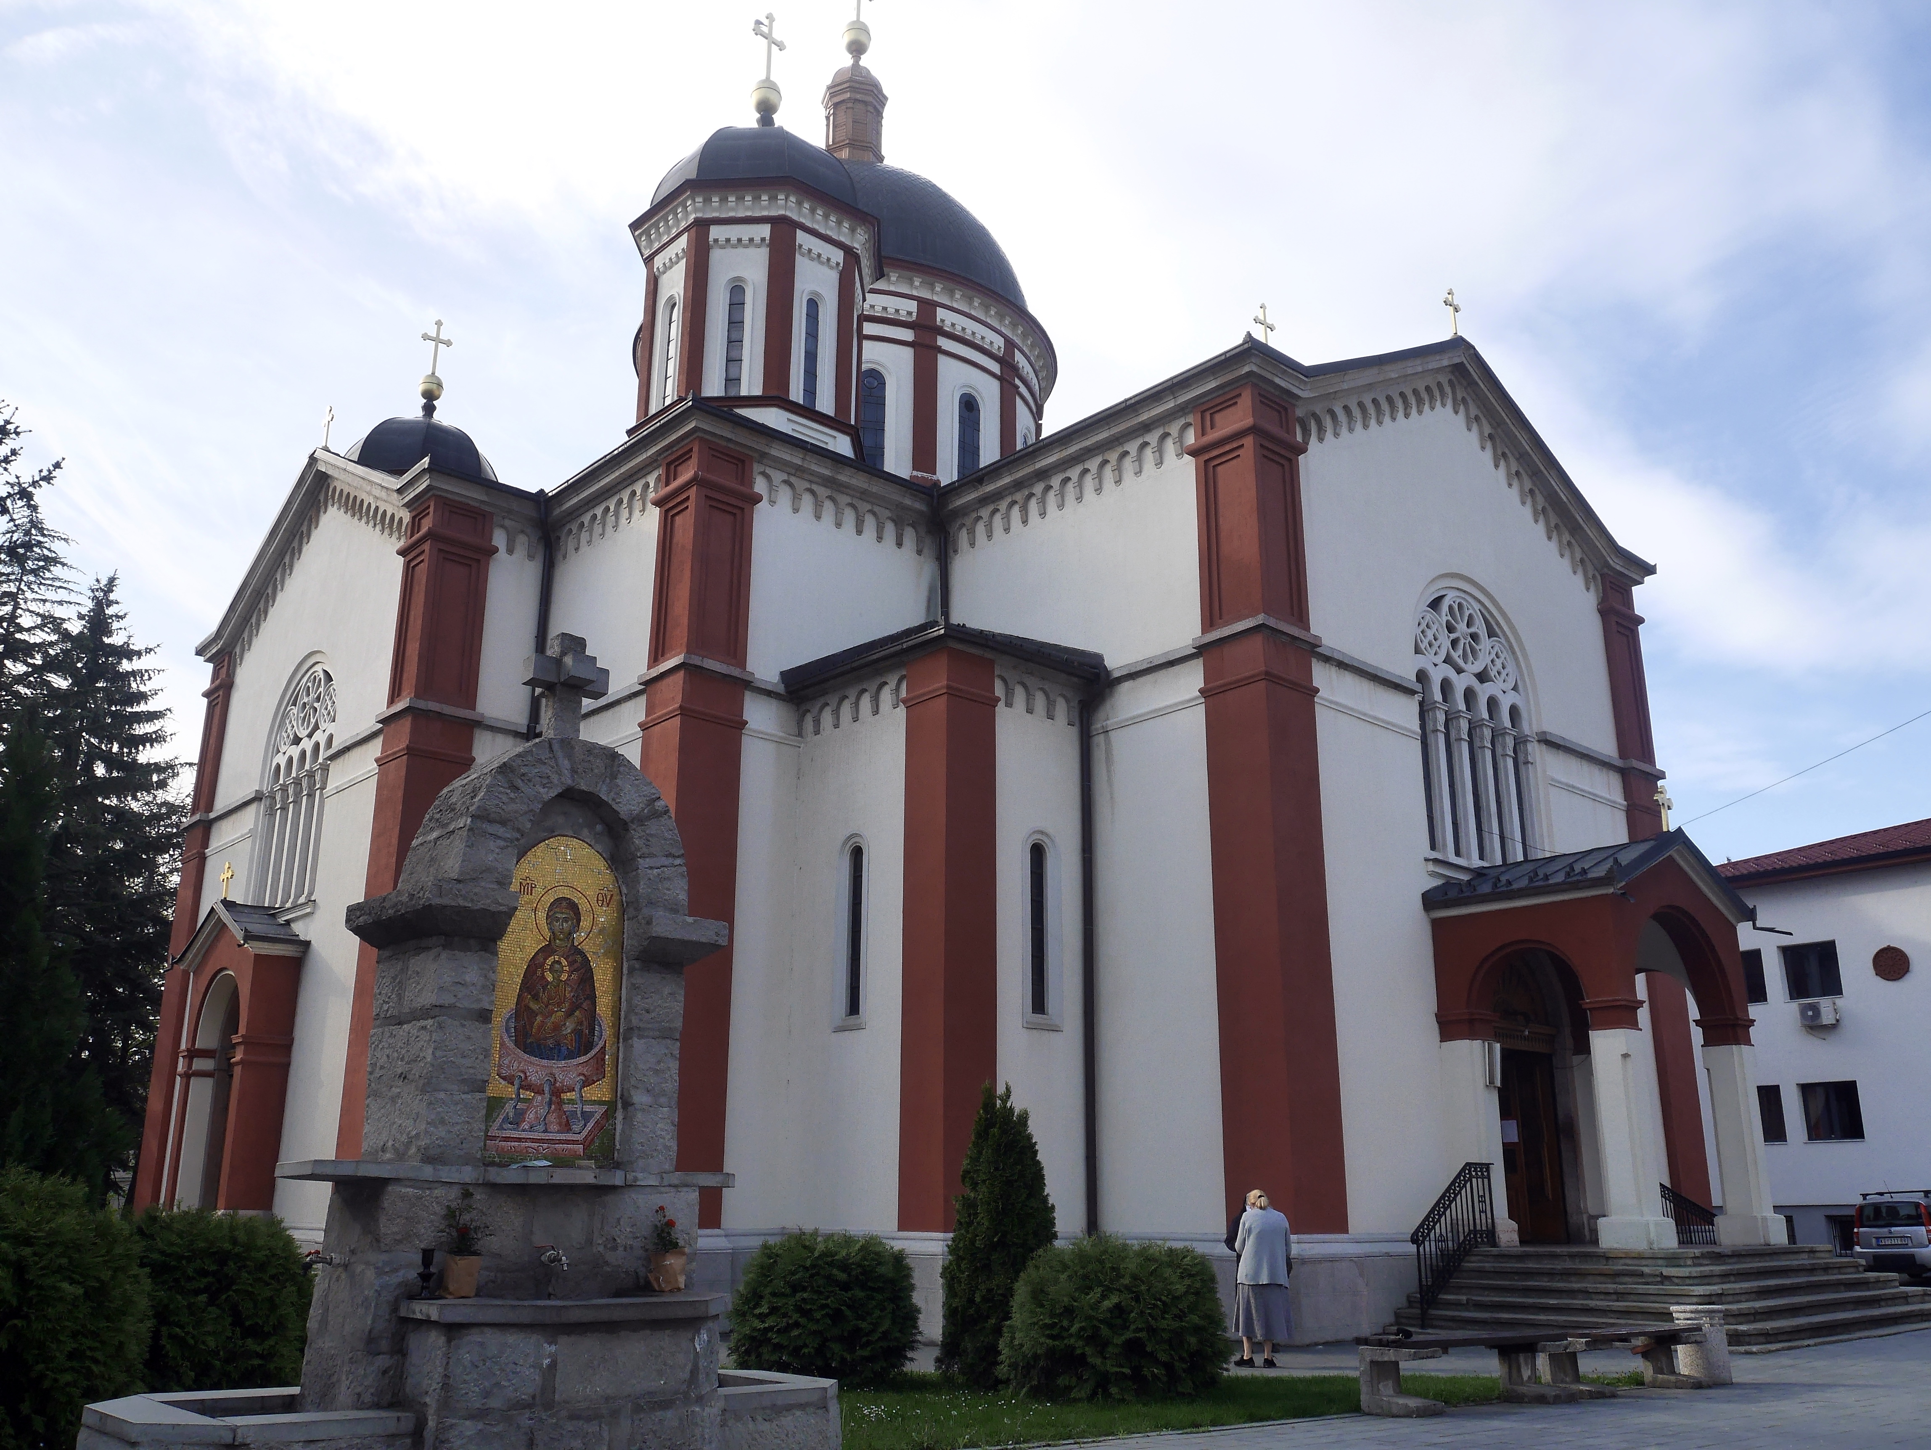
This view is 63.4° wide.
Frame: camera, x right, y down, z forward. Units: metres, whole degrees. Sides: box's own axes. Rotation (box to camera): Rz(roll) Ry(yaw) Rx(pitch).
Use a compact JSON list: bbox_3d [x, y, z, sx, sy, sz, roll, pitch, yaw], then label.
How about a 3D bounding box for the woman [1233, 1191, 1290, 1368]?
[{"bbox_3d":[2.824,5.291,15.017,0.530,1.584,0.360,3,-17,-8],"label":"woman"}]

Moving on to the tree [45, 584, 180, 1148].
[{"bbox_3d":[-19.862,3.818,33.901,6.000,15.184,6.000,15,-22,-40],"label":"tree"}]

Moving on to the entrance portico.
[{"bbox_3d":[8.448,4.095,20.534,4.150,5.220,2.650,15,-22,-40],"label":"entrance portico"}]

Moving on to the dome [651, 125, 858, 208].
[{"bbox_3d":[-3.422,-8.914,26.394,3.450,2.050,3.450,15,-22,-40],"label":"dome"}]

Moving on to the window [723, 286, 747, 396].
[{"bbox_3d":[-3.438,-5.733,23.419,0.270,1.960,0.200,-1,-17,3],"label":"window"}]

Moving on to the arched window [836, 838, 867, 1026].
[{"bbox_3d":[-1.288,2.339,17.810,0.220,2.200,0.600,15,-23,-39],"label":"arched window"}]

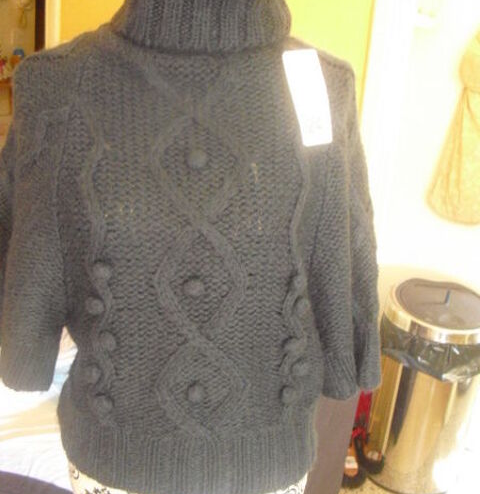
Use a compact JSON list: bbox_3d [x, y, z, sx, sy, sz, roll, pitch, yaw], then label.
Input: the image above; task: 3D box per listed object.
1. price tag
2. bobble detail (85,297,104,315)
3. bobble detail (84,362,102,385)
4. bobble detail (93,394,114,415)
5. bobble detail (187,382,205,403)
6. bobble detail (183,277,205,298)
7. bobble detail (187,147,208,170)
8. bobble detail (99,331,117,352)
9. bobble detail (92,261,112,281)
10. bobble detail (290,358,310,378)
[{"bbox_3d":[0.085,-0.186,0.829,0.043,0.125,0.008,-10,-5,-8],"label":"price tag"},{"bbox_3d":[-0.197,0.080,0.899,0.027,0.025,0.018,8,12,20],"label":"bobble detail"},{"bbox_3d":[-0.201,0.175,0.915,0.026,0.029,0.018,8,12,20],"label":"bobble detail"},{"bbox_3d":[-0.188,0.216,0.915,0.029,0.029,0.018,8,12,20],"label":"bobble detail"},{"bbox_3d":[-0.058,0.190,0.868,0.024,0.028,0.018,3,11,-5],"label":"bobble detail"},{"bbox_3d":[-0.060,0.052,0.858,0.027,0.026,0.018,3,11,-5],"label":"bobble detail"},{"bbox_3d":[-0.052,-0.109,0.817,0.026,0.026,0.018,3,11,-5],"label":"bobble detail"},{"bbox_3d":[-0.179,0.128,0.899,0.025,0.027,0.018,8,12,20],"label":"bobble detail"},{"bbox_3d":[-0.184,0.033,0.889,0.027,0.027,0.018,8,12,20],"label":"bobble detail"},{"bbox_3d":[0.082,0.164,0.904,0.027,0.027,0.018,-2,12,-25],"label":"bobble detail"}]

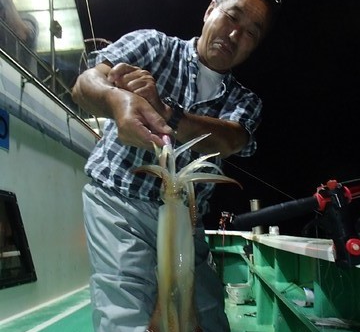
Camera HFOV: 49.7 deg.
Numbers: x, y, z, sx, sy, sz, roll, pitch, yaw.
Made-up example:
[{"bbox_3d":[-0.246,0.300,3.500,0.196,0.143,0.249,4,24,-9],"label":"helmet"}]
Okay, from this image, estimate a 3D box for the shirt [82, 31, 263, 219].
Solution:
[{"bbox_3d":[-0.031,-0.130,1.130,0.510,0.500,0.310,19,10,-12],"label":"shirt"}]

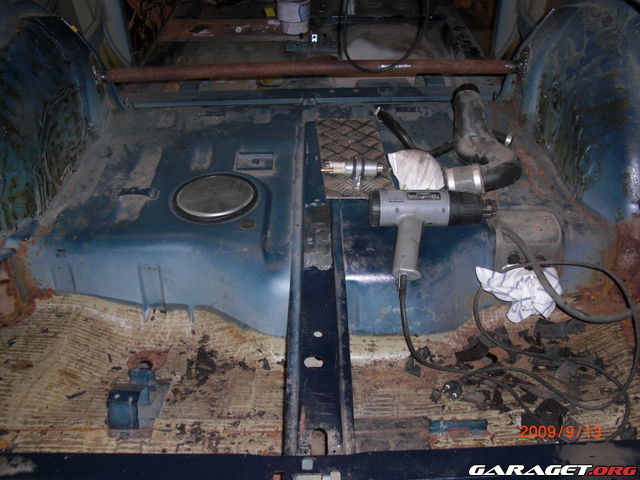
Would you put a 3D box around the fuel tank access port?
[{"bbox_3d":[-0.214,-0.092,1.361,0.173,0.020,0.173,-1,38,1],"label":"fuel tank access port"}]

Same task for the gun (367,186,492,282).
[{"bbox_3d":[0.210,-0.011,1.224,0.238,0.070,0.182,0,58,2],"label":"gun"}]

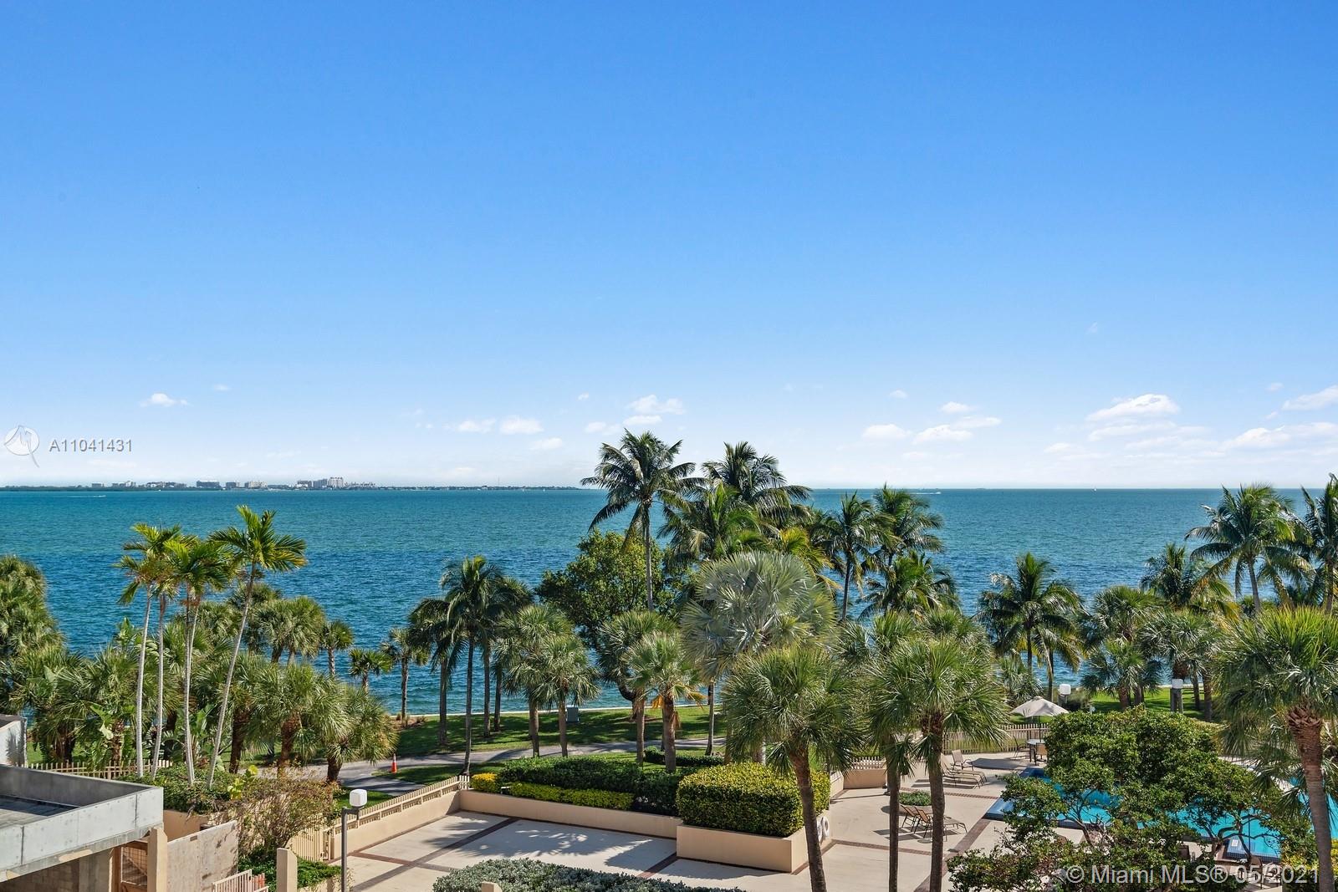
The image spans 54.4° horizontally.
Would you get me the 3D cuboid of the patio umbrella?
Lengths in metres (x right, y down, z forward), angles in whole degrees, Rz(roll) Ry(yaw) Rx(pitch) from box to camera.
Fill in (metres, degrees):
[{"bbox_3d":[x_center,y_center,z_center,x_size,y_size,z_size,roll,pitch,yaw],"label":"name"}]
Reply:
[{"bbox_3d":[15.492,11.773,54.300,2.400,2.660,2.400,0,-2,0],"label":"patio umbrella"}]

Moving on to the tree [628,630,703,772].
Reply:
[{"bbox_3d":[-0.150,10.526,53.500,3.100,5.886,3.100,0,-2,0],"label":"tree"}]

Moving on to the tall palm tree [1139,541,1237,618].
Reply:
[{"bbox_3d":[28.758,9.854,71.715,5.270,9.020,5.200,0,-2,0],"label":"tall palm tree"}]

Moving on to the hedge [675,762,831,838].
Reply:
[{"bbox_3d":[2.854,11.361,41.747,3.750,1.250,3.900,-1,-2,26],"label":"hedge"}]

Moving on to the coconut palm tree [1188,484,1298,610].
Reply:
[{"bbox_3d":[30.002,8.112,67.770,5.740,12.250,5.700,0,-2,0],"label":"coconut palm tree"}]

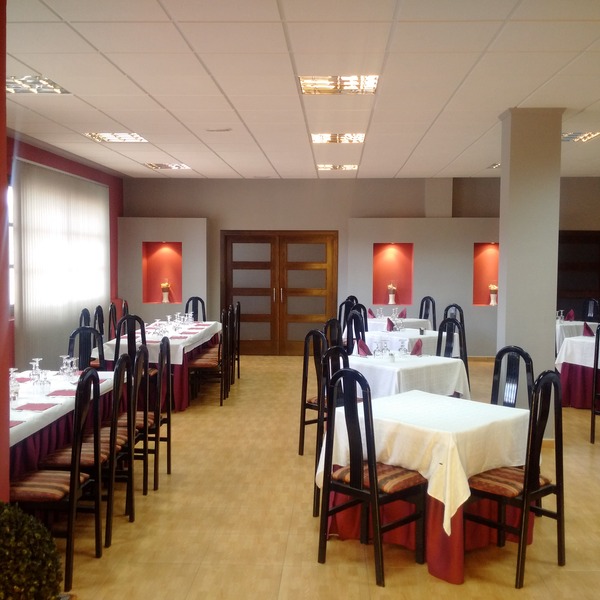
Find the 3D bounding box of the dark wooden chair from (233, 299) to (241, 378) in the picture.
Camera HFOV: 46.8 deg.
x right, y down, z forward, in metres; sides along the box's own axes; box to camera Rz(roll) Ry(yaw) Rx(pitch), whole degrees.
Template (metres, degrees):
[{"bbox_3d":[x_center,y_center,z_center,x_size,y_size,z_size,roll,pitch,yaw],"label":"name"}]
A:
[{"bbox_3d":[-1.001,0.531,8.972,0.430,1.040,0.425,1,3,3],"label":"dark wooden chair"}]

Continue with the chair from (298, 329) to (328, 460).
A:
[{"bbox_3d":[0.269,0.750,5.637,0.470,1.045,0.430,-2,5,-43],"label":"chair"}]

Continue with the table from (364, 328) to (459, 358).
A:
[{"bbox_3d":[1.228,0.609,8.047,0.880,0.480,0.880,-3,5,-43],"label":"table"}]

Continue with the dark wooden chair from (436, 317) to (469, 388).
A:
[{"bbox_3d":[1.271,0.706,6.353,0.460,1.055,0.430,-3,5,-40],"label":"dark wooden chair"}]

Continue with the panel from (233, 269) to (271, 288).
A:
[{"bbox_3d":[-0.780,-0.341,11.355,0.623,0.294,0.030,1,4,3],"label":"panel"}]

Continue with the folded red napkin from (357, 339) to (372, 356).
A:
[{"bbox_3d":[0.593,0.428,6.261,0.140,0.155,0.120,2,3,20],"label":"folded red napkin"}]

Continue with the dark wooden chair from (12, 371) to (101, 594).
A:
[{"bbox_3d":[-1.260,0.845,3.453,0.430,1.040,0.425,1,3,5],"label":"dark wooden chair"}]

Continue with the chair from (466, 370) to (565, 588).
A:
[{"bbox_3d":[1.093,0.863,3.609,0.425,1.040,0.430,-2,4,-42],"label":"chair"}]

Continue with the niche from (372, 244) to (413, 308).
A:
[{"bbox_3d":[1.474,-0.404,11.022,0.641,0.976,0.280,1,4,3],"label":"niche"}]

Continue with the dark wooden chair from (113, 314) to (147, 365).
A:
[{"bbox_3d":[-1.621,0.641,6.940,0.425,1.040,0.430,1,3,5],"label":"dark wooden chair"}]

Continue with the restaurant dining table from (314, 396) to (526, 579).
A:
[{"bbox_3d":[0.745,0.996,4.008,0.860,0.725,0.860,-2,4,-42],"label":"restaurant dining table"}]

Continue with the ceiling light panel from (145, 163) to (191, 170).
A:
[{"bbox_3d":[-1.929,-1.966,10.112,0.610,0.060,0.590,1,3,3],"label":"ceiling light panel"}]

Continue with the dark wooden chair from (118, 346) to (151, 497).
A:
[{"bbox_3d":[-1.218,0.803,4.466,0.470,1.045,0.430,1,3,3],"label":"dark wooden chair"}]

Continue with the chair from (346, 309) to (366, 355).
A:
[{"bbox_3d":[0.728,0.627,7.583,0.460,1.055,0.430,-3,5,-42],"label":"chair"}]

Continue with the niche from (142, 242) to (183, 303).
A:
[{"bbox_3d":[-2.227,-0.446,11.407,0.652,0.985,0.260,1,3,3],"label":"niche"}]

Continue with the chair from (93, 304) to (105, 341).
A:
[{"bbox_3d":[-2.078,0.593,7.888,0.460,1.055,0.430,1,4,3],"label":"chair"}]

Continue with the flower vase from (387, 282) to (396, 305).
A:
[{"bbox_3d":[1.494,-0.109,11.227,0.140,0.363,0.130,1,3,3],"label":"flower vase"}]

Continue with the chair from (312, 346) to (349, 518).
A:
[{"bbox_3d":[0.355,0.828,4.310,0.430,1.045,0.470,-3,5,-44],"label":"chair"}]

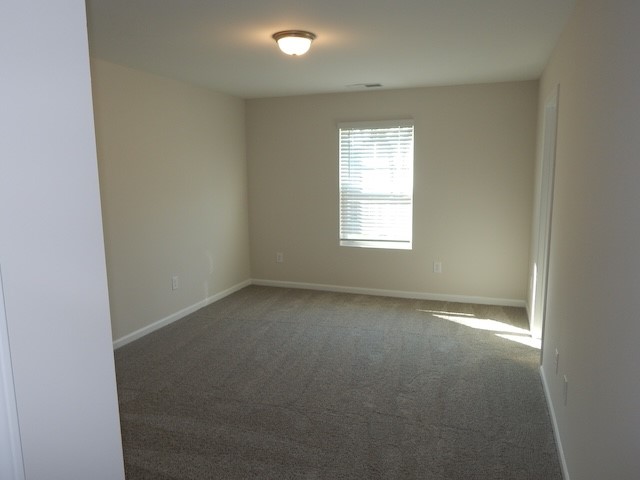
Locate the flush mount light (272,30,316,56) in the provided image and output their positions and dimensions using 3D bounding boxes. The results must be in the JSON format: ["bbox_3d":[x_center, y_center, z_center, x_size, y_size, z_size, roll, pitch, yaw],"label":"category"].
[{"bbox_3d":[-0.173,-1.345,3.209,0.307,0.122,0.307,-1,9,0],"label":"flush mount light"}]

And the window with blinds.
[{"bbox_3d":[0.667,-0.642,5.533,0.905,1.485,0.090,3,9,20],"label":"window with blinds"}]

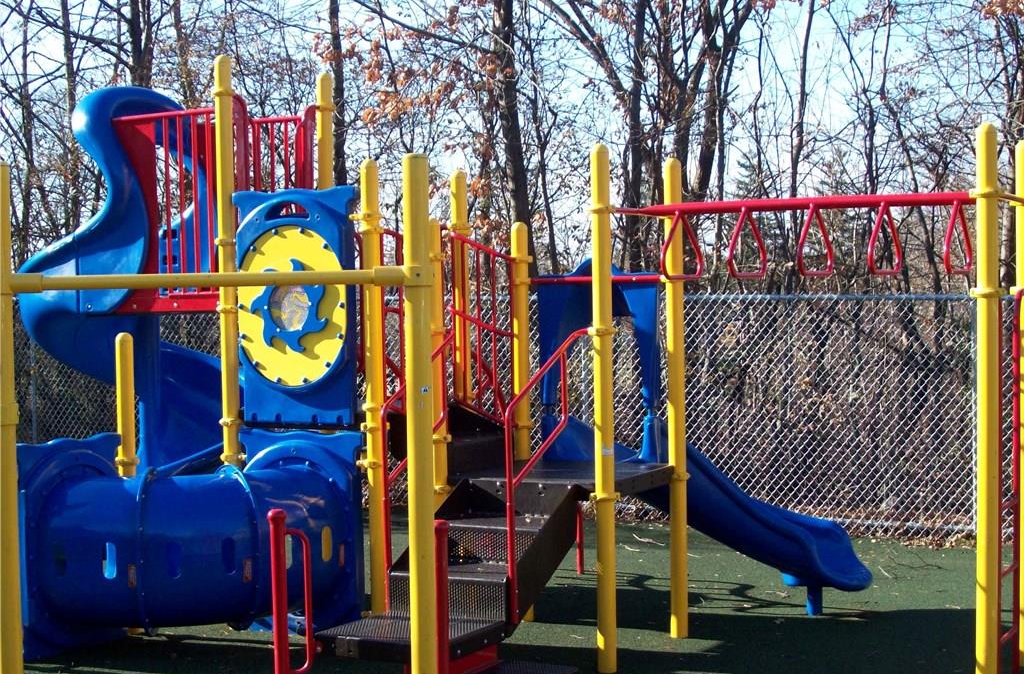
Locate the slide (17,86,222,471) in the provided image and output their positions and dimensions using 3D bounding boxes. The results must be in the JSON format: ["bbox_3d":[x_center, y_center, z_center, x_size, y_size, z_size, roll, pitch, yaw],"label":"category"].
[{"bbox_3d":[-2.193,0.046,10.163,1.950,3.080,1.650,0,2,28],"label":"slide"}]

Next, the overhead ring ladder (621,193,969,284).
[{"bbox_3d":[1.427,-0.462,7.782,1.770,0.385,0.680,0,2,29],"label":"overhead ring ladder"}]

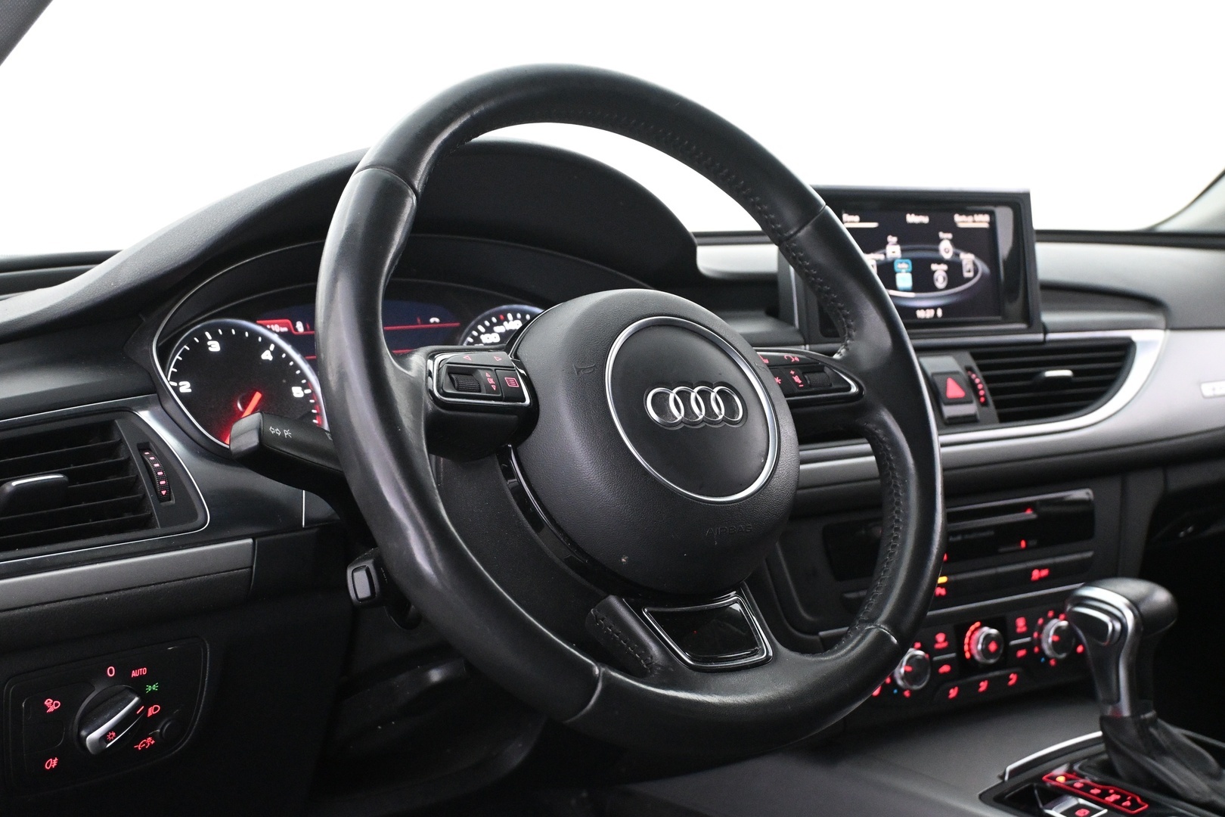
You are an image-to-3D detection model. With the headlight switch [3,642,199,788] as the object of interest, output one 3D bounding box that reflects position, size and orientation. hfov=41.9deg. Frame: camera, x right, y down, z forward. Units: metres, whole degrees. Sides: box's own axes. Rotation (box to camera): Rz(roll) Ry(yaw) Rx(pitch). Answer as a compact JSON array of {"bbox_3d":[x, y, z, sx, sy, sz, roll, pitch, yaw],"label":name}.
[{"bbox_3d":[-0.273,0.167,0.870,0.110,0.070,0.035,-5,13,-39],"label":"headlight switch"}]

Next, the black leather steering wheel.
[{"bbox_3d":[0.014,-0.001,0.831,0.372,0.372,0.110,-3,-21,-36],"label":"black leather steering wheel"}]

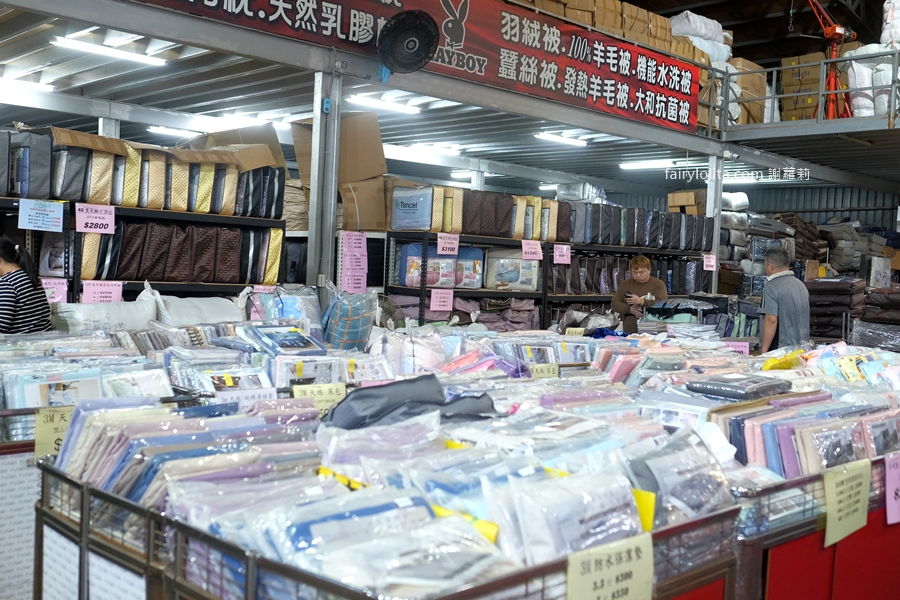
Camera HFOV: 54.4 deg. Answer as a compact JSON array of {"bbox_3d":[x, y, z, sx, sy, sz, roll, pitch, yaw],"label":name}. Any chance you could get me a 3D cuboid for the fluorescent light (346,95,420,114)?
[{"bbox_3d":[-0.821,-2.407,10.800,1.180,0.080,0.120,0,3,-42],"label":"fluorescent light"}]

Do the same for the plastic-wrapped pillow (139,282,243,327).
[{"bbox_3d":[-1.824,0.102,6.150,0.630,0.280,0.360,0,3,-42],"label":"plastic-wrapped pillow"}]

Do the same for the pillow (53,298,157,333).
[{"bbox_3d":[-2.284,0.141,5.750,0.630,0.280,0.360,0,3,-42],"label":"pillow"}]

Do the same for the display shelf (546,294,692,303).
[{"bbox_3d":[1.985,-0.035,10.813,3.000,0.080,0.560,0,3,-42],"label":"display shelf"}]

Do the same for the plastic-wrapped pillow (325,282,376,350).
[{"bbox_3d":[-0.655,0.127,5.700,0.340,0.430,0.240,2,3,-12],"label":"plastic-wrapped pillow"}]

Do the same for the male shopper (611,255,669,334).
[{"bbox_3d":[1.724,0.347,8.133,0.520,1.520,0.420,3,3,12],"label":"male shopper"}]

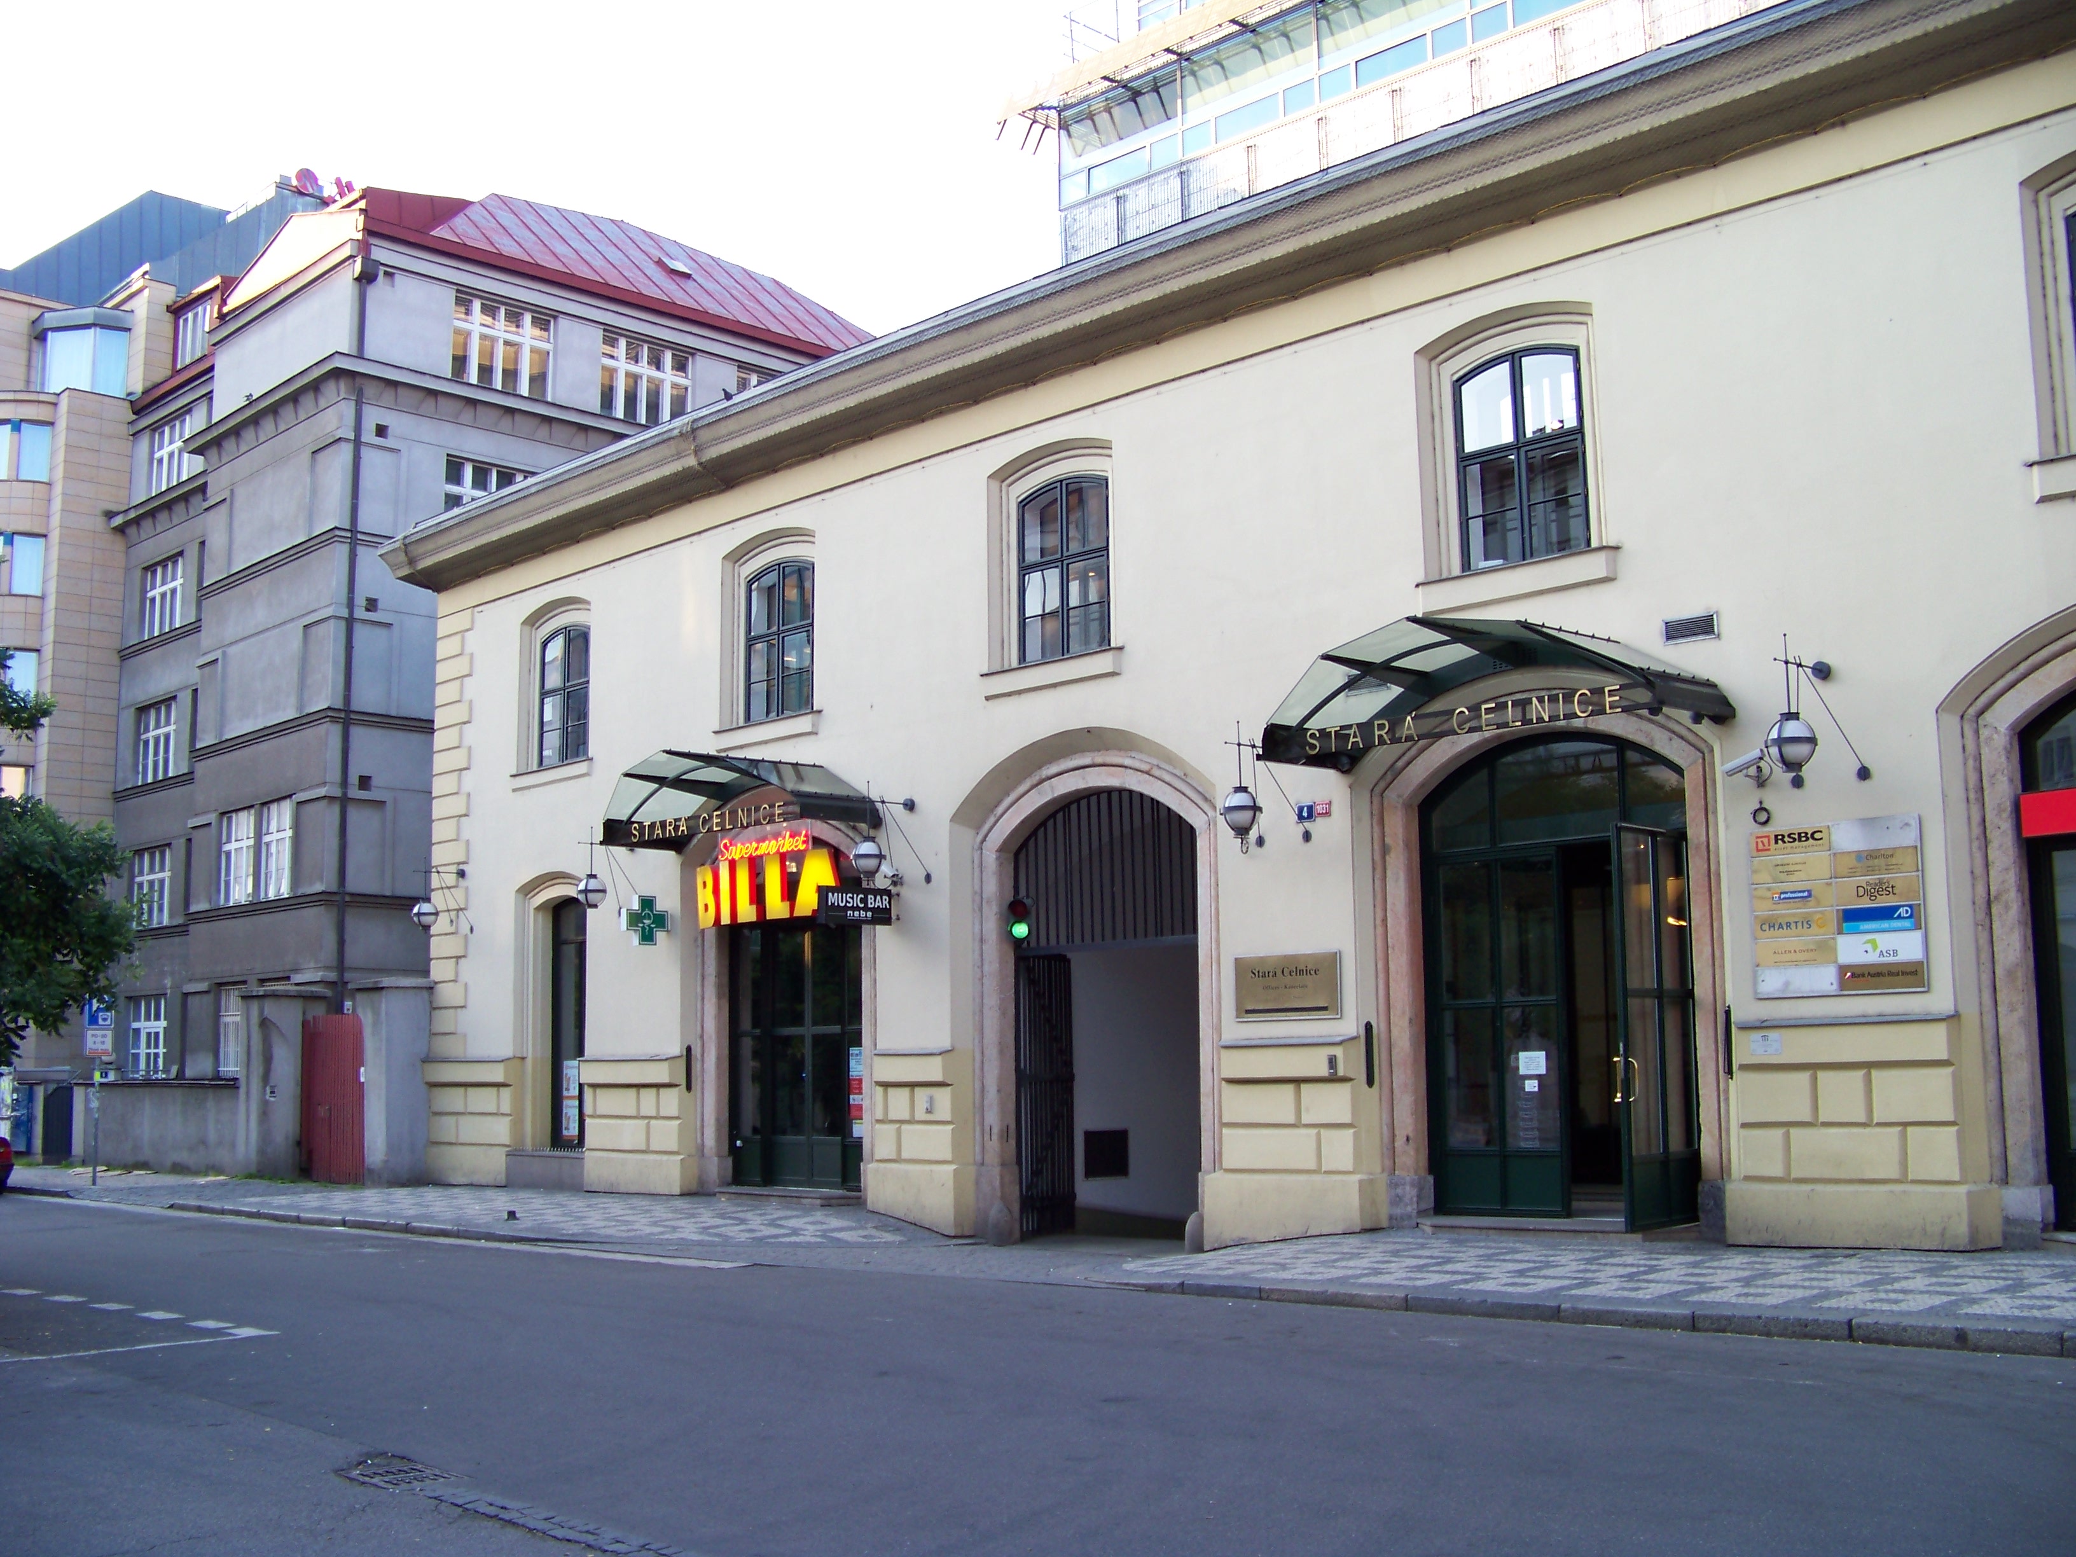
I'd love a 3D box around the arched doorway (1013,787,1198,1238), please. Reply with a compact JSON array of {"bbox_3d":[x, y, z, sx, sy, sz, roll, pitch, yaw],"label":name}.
[{"bbox_3d":[0.767,2.640,24.123,0.405,5.151,3.096,7,-11,-44],"label":"arched doorway"}]

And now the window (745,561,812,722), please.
[{"bbox_3d":[-3.399,-1.843,28.626,0.162,2.095,1.457,7,-11,-44],"label":"window"}]

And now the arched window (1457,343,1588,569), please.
[{"bbox_3d":[4.590,-3.059,20.483,0.162,2.105,1.457,7,-11,-44],"label":"arched window"}]

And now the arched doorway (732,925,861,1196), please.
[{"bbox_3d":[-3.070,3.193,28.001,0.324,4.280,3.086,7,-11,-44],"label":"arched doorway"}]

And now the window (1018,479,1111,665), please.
[{"bbox_3d":[0.312,-2.436,24.858,0.162,2.105,1.457,7,-11,-44],"label":"window"}]

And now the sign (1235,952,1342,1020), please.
[{"bbox_3d":[2.480,2.100,21.642,0.050,0.667,1.364,7,-11,-44],"label":"sign"}]

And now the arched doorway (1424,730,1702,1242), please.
[{"bbox_3d":[4.805,1.835,19.981,0.354,4.604,3.096,7,-11,-44],"label":"arched doorway"}]

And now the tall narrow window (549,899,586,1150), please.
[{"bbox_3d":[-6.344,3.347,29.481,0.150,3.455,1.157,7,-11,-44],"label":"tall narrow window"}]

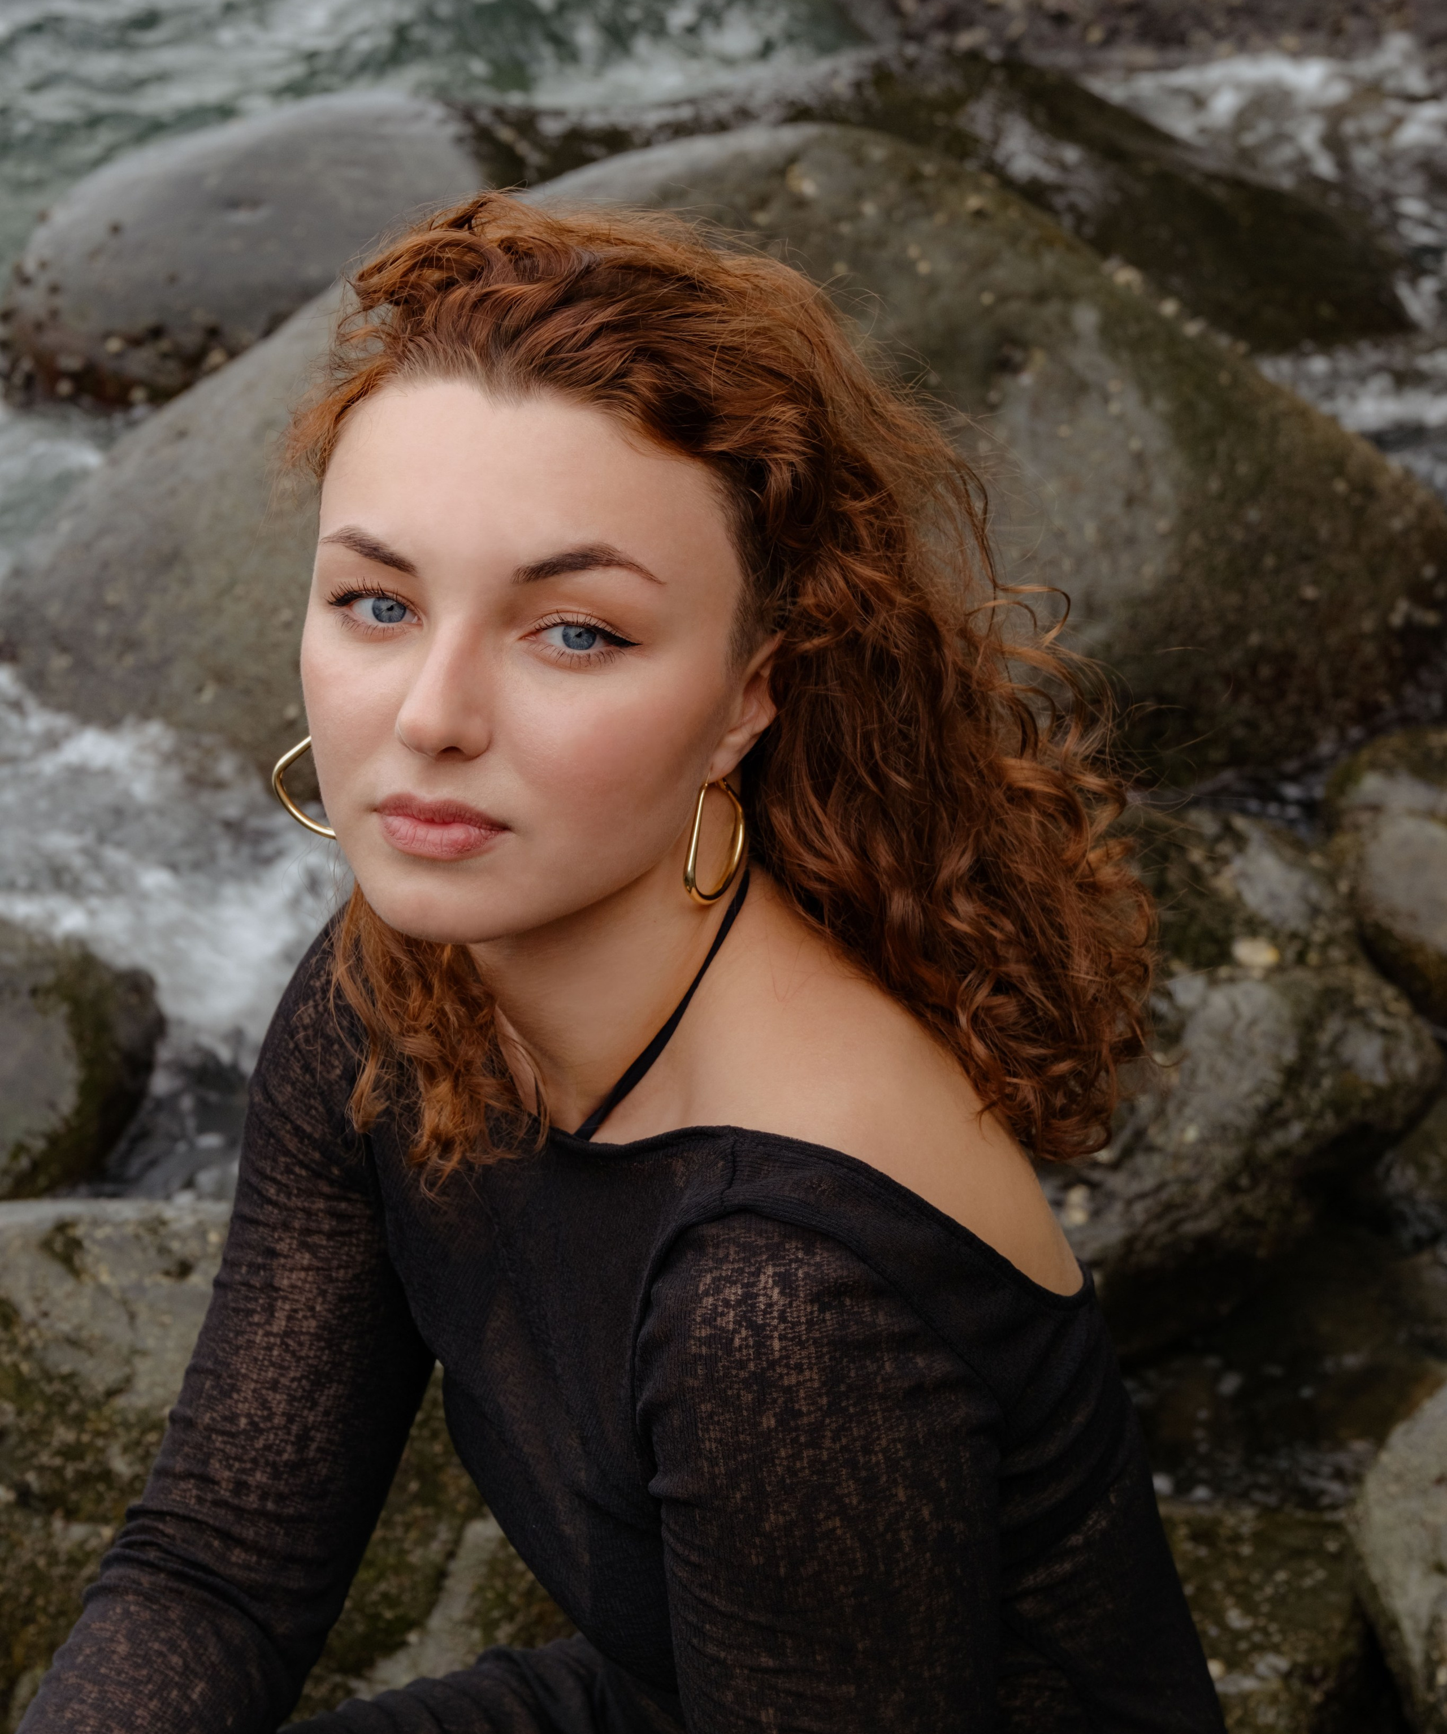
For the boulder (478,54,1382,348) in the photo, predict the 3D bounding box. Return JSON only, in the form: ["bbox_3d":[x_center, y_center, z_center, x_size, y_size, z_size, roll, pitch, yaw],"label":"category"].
[{"bbox_3d":[0.245,-0.765,4.800,1.100,0.350,0.650,4,24,9],"label":"boulder"}]

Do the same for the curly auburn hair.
[{"bbox_3d":[0.002,-0.065,1.430,0.265,0.325,0.260,11,17,24],"label":"curly auburn hair"}]

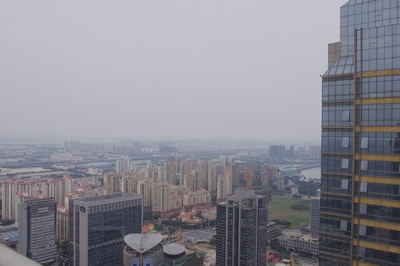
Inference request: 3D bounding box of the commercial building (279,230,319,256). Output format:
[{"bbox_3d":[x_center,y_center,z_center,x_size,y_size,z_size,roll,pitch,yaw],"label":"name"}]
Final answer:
[{"bbox_3d":[134.000,144.180,490.000,52.000,15.500,42.000,0,-1,22],"label":"commercial building"}]

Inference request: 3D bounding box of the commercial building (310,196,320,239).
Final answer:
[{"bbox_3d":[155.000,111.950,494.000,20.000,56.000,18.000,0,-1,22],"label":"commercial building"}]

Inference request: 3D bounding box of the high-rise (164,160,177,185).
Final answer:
[{"bbox_3d":[-84.000,117.590,1085.000,30.000,75.000,16.000,1,-1,-41],"label":"high-rise"}]

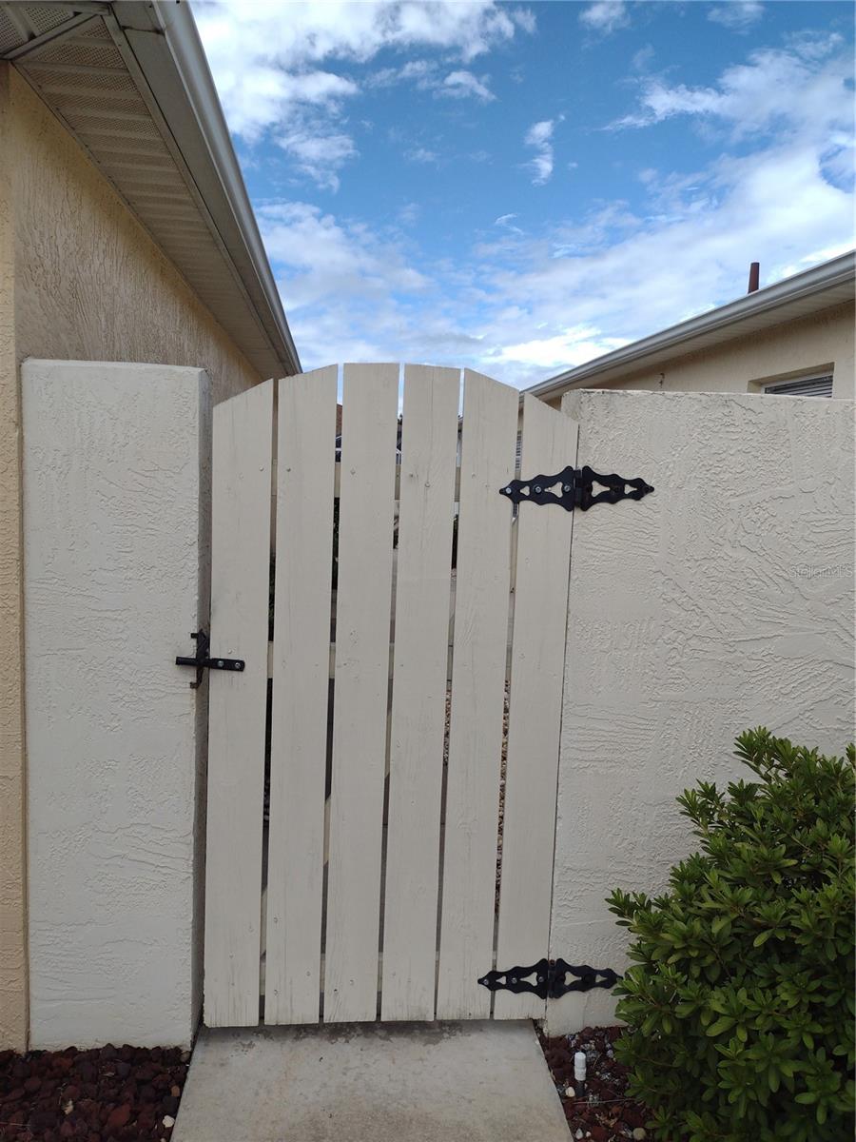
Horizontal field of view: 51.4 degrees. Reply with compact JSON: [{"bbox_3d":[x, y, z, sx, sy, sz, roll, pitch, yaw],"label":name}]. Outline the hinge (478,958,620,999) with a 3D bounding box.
[{"bbox_3d":[0.332,1.098,2.397,0.399,0.116,0.022,1,6,-6],"label":"hinge"}]

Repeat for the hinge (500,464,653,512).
[{"bbox_3d":[0.381,-0.208,2.263,0.402,0.115,0.022,-2,6,-5],"label":"hinge"}]

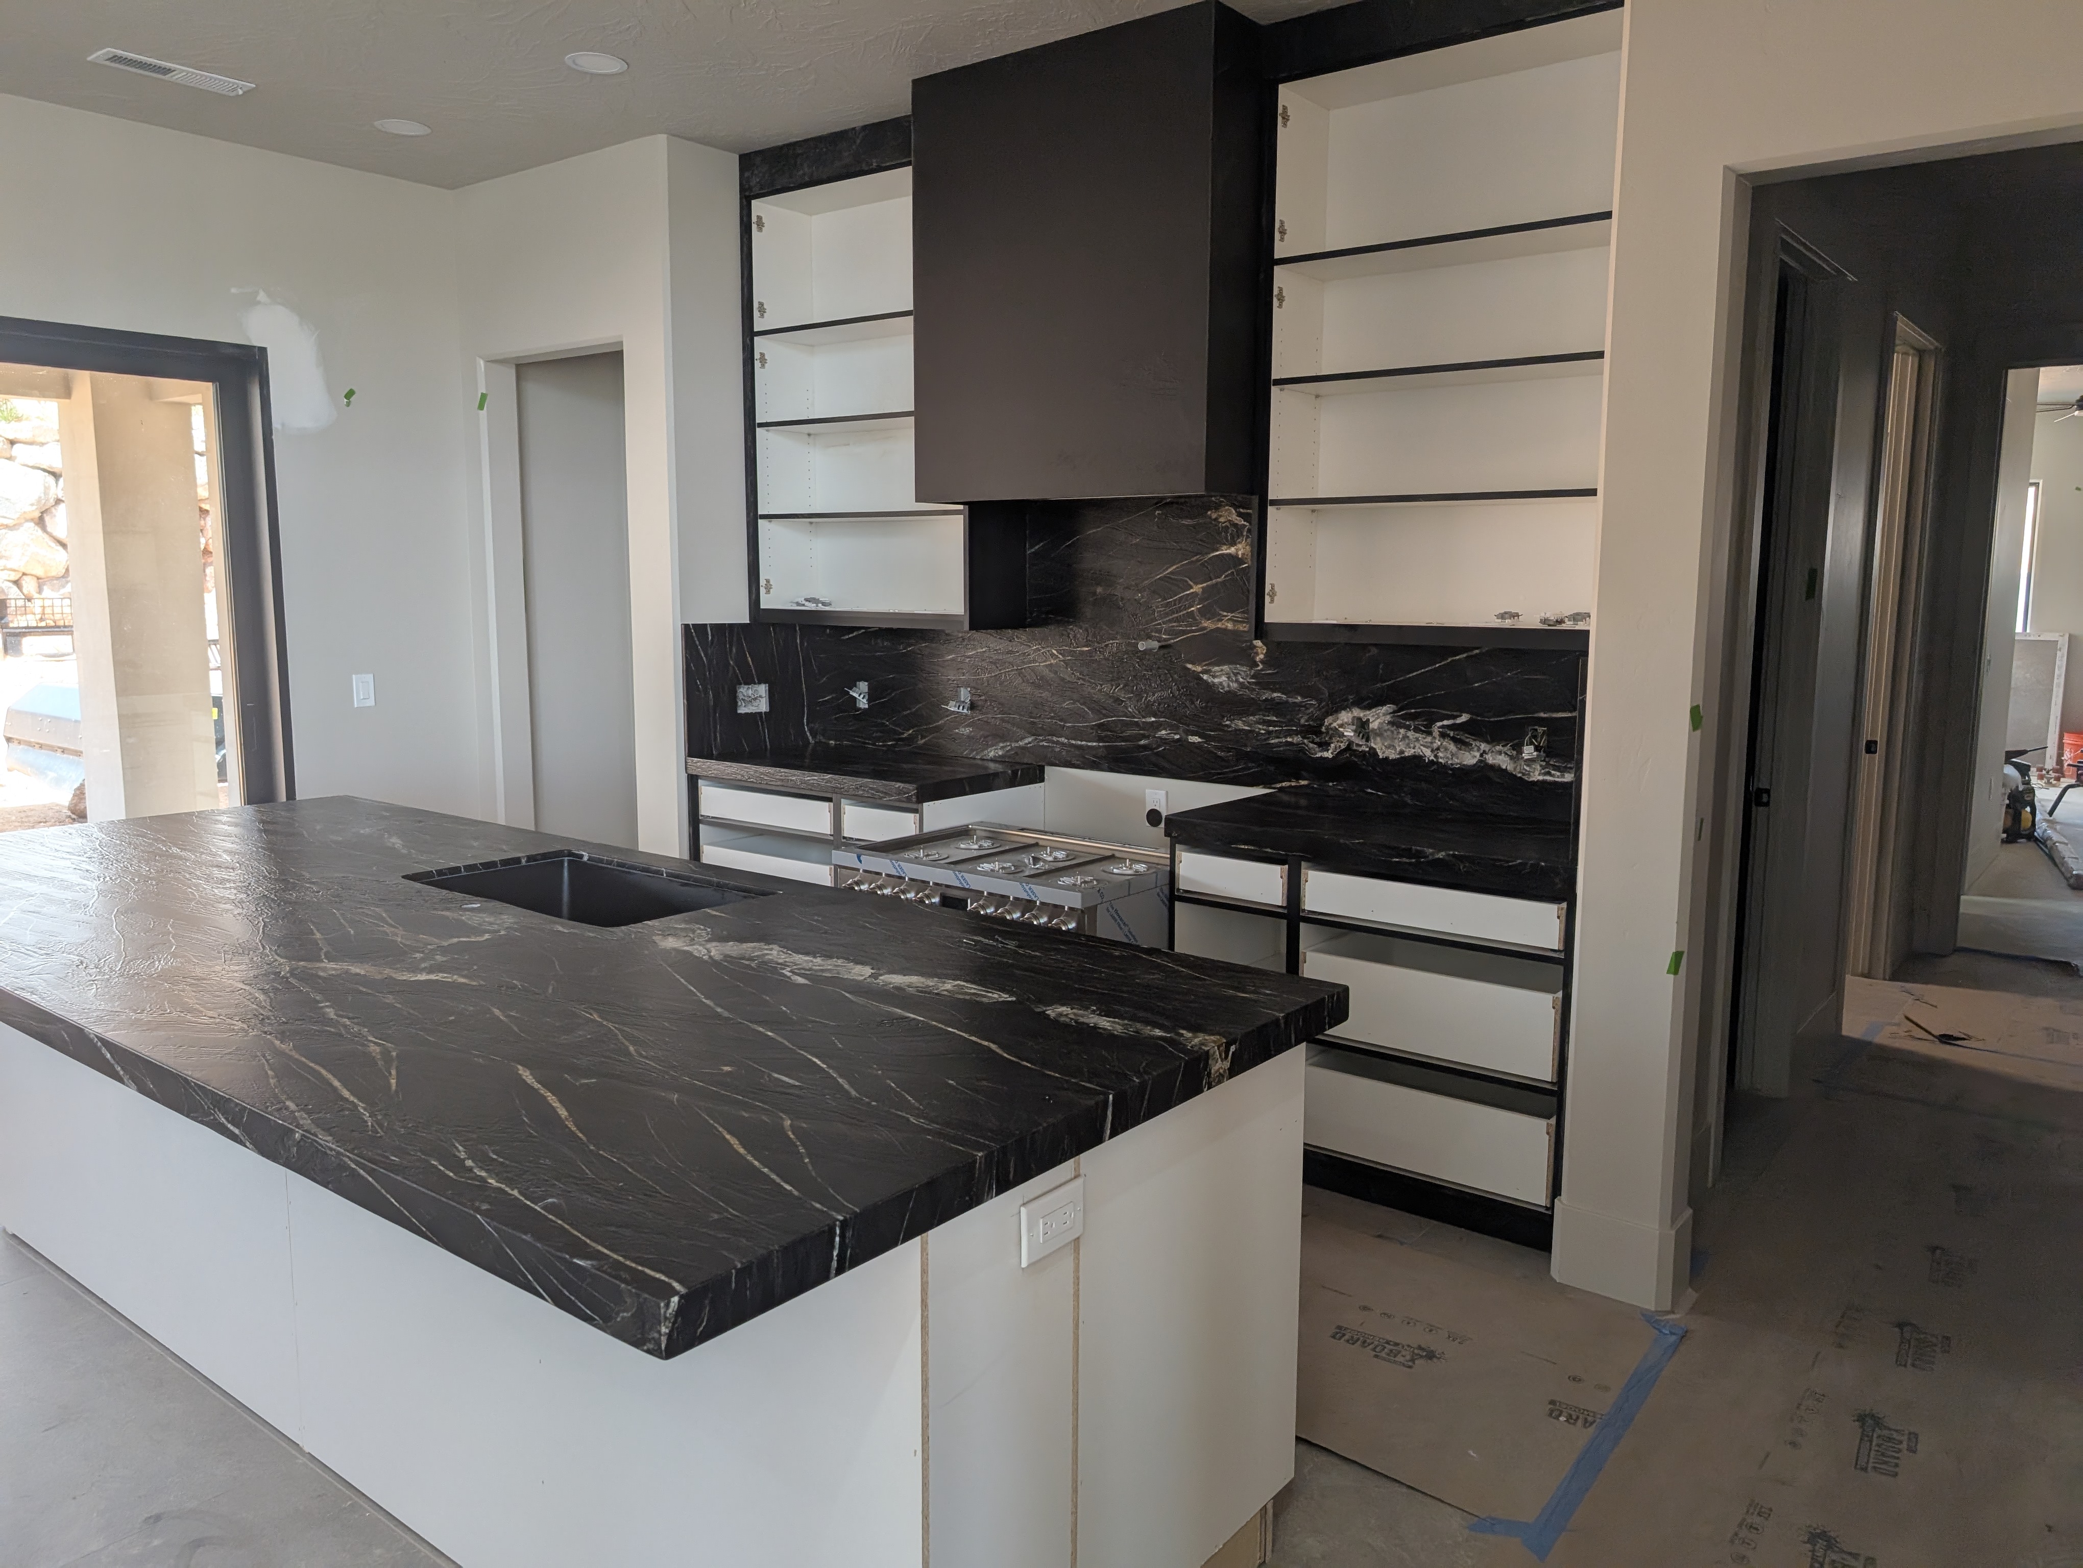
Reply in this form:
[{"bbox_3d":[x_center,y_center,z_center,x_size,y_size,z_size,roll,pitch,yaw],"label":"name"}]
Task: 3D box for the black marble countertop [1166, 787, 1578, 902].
[{"bbox_3d":[0.975,0.132,3.860,1.120,0.054,0.650,6,10,37],"label":"black marble countertop"}]

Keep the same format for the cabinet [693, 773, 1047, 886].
[{"bbox_3d":[-0.621,0.390,5.149,1.070,0.833,0.620,6,10,37],"label":"cabinet"}]

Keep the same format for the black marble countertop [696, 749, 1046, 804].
[{"bbox_3d":[-0.627,-0.048,5.081,1.085,0.054,0.650,6,10,37],"label":"black marble countertop"}]

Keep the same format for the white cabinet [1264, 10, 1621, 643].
[{"bbox_3d":[1.104,-1.114,3.796,1.030,1.495,0.320,6,10,37],"label":"white cabinet"}]

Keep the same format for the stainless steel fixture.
[{"bbox_3d":[-0.073,0.583,4.190,0.910,0.805,0.680,6,10,37],"label":"stainless steel fixture"}]

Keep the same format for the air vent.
[{"bbox_3d":[-2.563,-2.098,4.279,0.146,0.020,0.403,6,10,37],"label":"air vent"}]

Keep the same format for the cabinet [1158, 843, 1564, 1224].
[{"bbox_3d":[0.984,0.570,3.927,1.110,0.833,0.620,6,10,37],"label":"cabinet"}]

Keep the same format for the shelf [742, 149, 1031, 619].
[{"bbox_3d":[-0.546,-1.306,5.052,1.045,1.510,0.320,6,10,37],"label":"shelf"}]

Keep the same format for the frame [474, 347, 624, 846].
[{"bbox_3d":[-1.792,-0.417,5.555,0.940,2.420,0.145,6,10,37],"label":"frame"}]

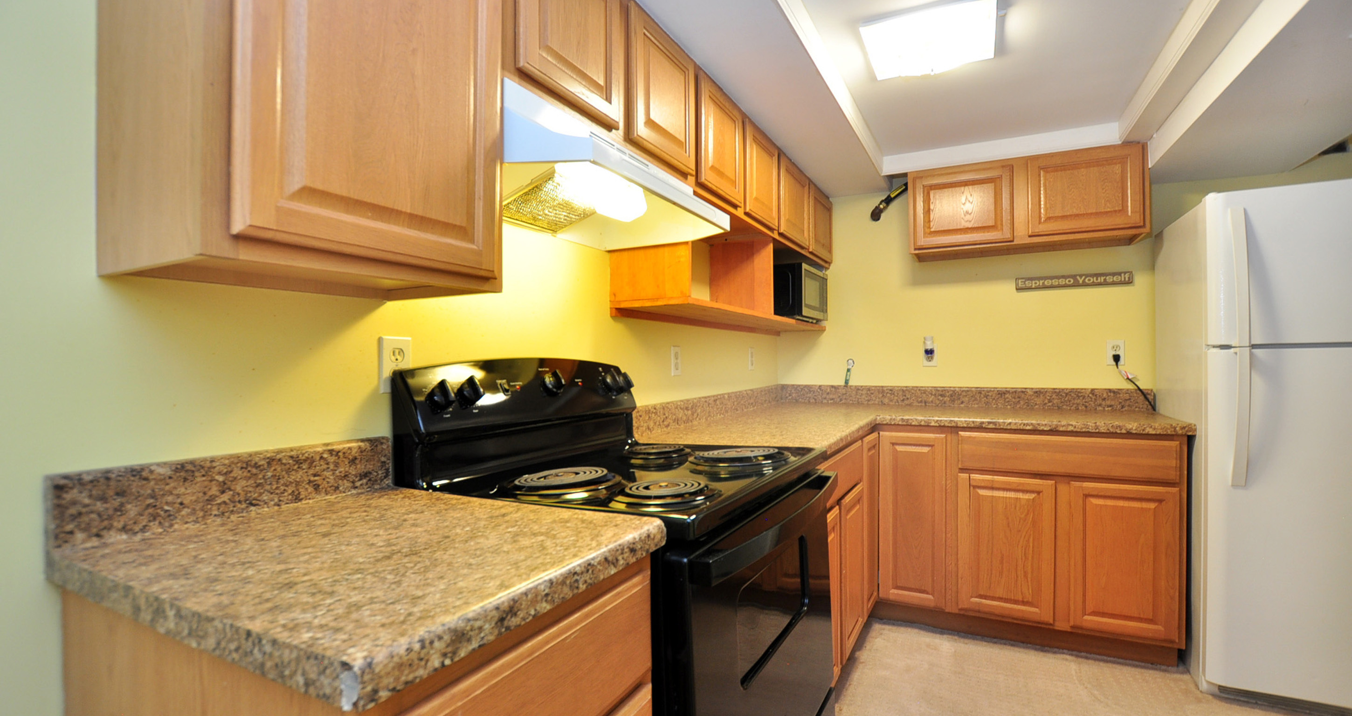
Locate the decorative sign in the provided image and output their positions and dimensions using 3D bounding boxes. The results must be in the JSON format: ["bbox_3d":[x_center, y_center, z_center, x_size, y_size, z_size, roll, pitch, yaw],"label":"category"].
[{"bbox_3d":[1.902,-0.368,2.696,0.460,0.063,0.018,-1,-1,29],"label":"decorative sign"}]

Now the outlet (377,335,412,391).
[{"bbox_3d":[-0.595,0.016,1.198,0.010,0.119,0.075,-1,-1,29],"label":"outlet"}]

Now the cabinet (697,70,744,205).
[{"bbox_3d":[0.012,-0.722,1.991,0.330,0.345,0.394,-1,-1,29],"label":"cabinet"}]

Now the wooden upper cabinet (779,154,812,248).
[{"bbox_3d":[0.422,-0.718,2.734,0.330,0.345,0.483,-1,-1,29],"label":"wooden upper cabinet"}]

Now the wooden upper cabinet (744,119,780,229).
[{"bbox_3d":[0.207,-0.720,2.346,0.330,0.345,0.410,-1,-1,29],"label":"wooden upper cabinet"}]

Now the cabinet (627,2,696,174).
[{"bbox_3d":[-0.176,-0.724,1.651,0.330,0.345,0.377,-1,-1,29],"label":"cabinet"}]

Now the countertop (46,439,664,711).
[{"bbox_3d":[-0.434,0.222,0.809,0.660,0.137,0.479,-1,-1,29],"label":"countertop"}]

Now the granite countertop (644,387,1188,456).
[{"bbox_3d":[0.969,0.222,2.215,1.758,0.137,1.757,-1,-1,29],"label":"granite countertop"}]

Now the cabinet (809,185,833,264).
[{"bbox_3d":[0.646,-0.715,3.141,0.330,0.345,0.457,-1,-1,29],"label":"cabinet"}]

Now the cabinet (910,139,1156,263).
[{"bbox_3d":[1.619,-0.702,2.670,0.914,0.379,0.342,-1,-1,29],"label":"cabinet"}]

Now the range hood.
[{"bbox_3d":[-0.221,-0.448,1.425,0.460,0.162,0.763,-1,-1,29],"label":"range hood"}]

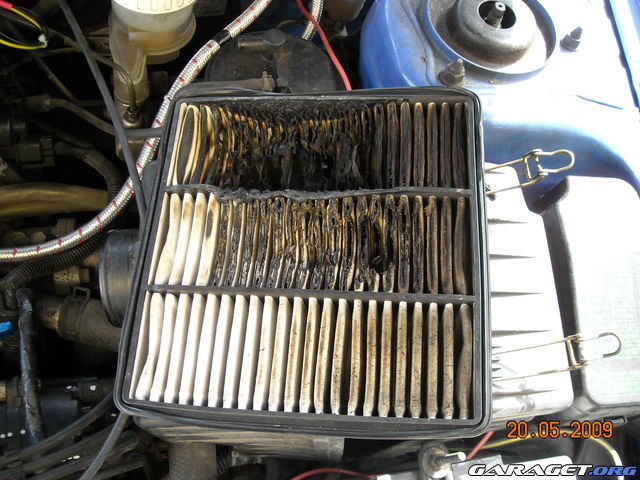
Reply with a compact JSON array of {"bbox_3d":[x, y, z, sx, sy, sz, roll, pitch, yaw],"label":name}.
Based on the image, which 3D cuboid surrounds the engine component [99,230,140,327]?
[{"bbox_3d":[-0.143,0.030,0.548,0.060,0.082,0.082,-7,67,4],"label":"engine component"}]

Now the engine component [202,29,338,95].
[{"bbox_3d":[-0.036,-0.116,0.615,0.122,0.100,0.115,1,67,7],"label":"engine component"}]

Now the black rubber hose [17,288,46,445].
[{"bbox_3d":[-0.256,0.111,0.574,0.016,0.018,0.136,-14,71,1],"label":"black rubber hose"}]

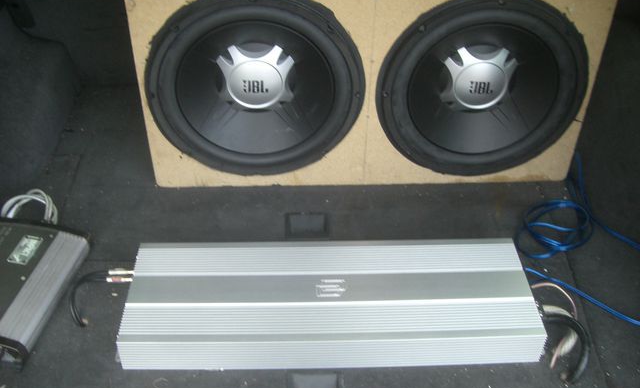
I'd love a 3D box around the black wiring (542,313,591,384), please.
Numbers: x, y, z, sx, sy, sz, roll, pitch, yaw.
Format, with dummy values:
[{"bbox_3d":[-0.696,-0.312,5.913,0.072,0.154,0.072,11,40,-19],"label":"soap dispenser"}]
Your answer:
[{"bbox_3d":[0.373,0.234,1.056,0.071,0.040,0.102,-1,38,-2],"label":"black wiring"}]

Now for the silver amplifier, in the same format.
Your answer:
[{"bbox_3d":[0.017,0.168,1.119,0.625,0.060,0.211,-1,38,-2],"label":"silver amplifier"}]

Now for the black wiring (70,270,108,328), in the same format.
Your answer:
[{"bbox_3d":[-0.373,0.169,1.132,0.055,0.036,0.089,-1,38,-2],"label":"black wiring"}]

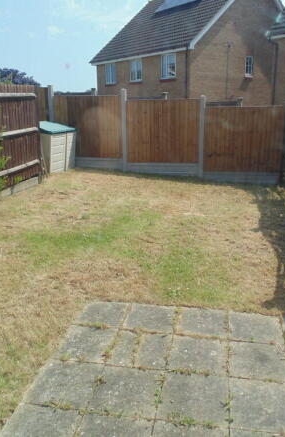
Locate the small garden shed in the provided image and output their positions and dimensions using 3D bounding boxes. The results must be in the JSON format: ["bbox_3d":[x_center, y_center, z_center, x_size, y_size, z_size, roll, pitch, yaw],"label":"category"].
[{"bbox_3d":[-2.174,-1.701,8.797,0.653,1.122,0.989,8,19,25],"label":"small garden shed"}]

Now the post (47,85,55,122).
[{"bbox_3d":[-2.257,-2.266,9.201,0.120,1.954,0.120,2,17,7],"label":"post"}]

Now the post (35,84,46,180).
[{"bbox_3d":[-2.130,-1.711,7.666,0.100,1.983,0.100,3,17,11],"label":"post"}]

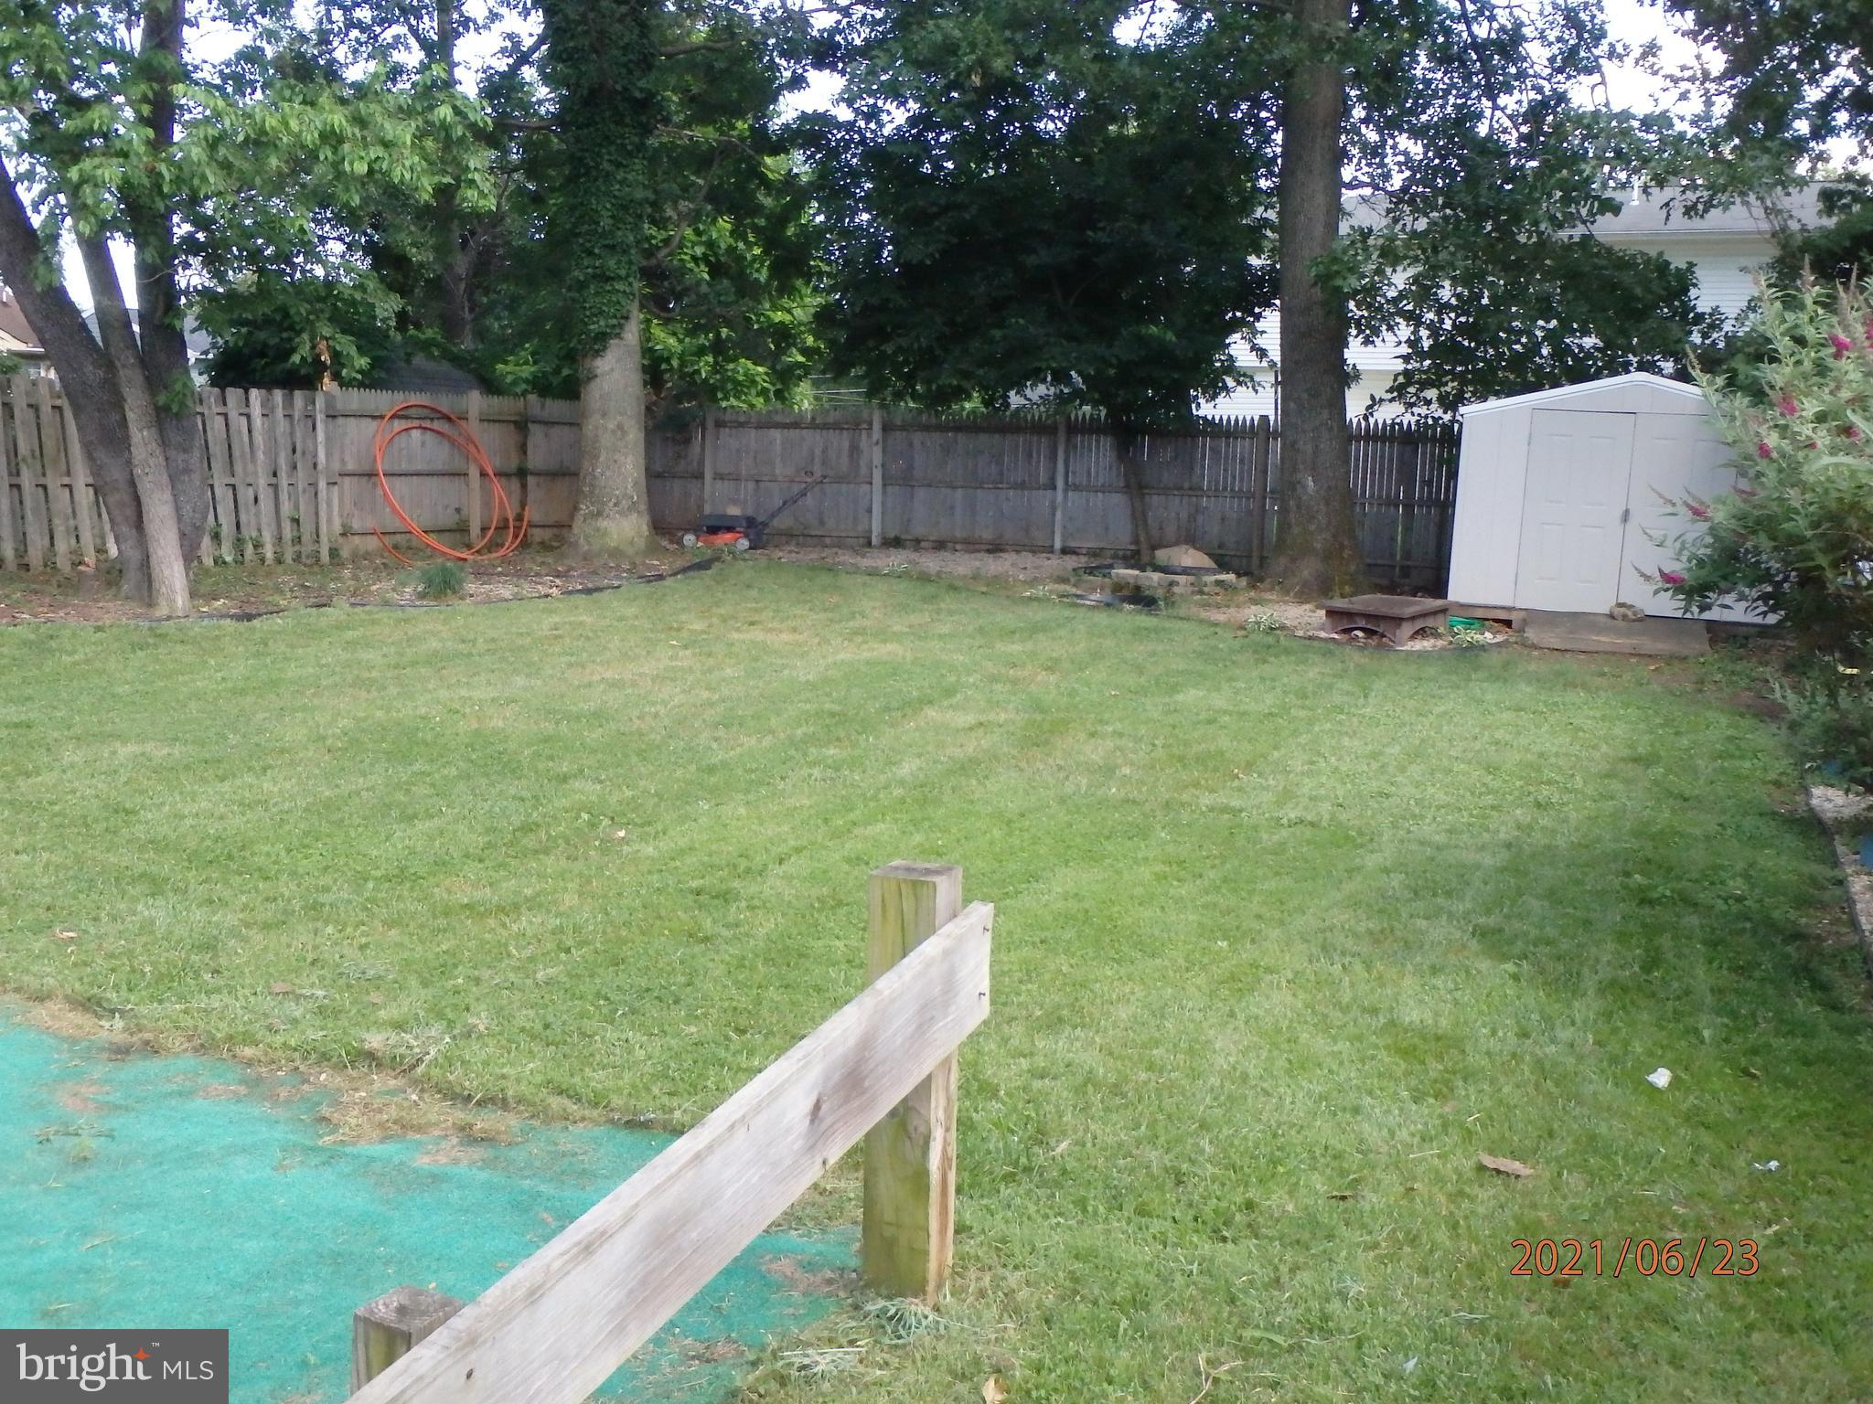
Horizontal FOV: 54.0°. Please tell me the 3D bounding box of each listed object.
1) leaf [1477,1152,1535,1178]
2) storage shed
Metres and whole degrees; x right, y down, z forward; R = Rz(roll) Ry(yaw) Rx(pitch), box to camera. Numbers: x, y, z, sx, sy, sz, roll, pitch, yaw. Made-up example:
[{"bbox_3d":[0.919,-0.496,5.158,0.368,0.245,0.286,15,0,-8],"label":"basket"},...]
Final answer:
[{"bbox_3d":[1.356,1.105,4.376,0.128,0.020,0.055,9,12,36],"label":"leaf"},{"bbox_3d":[6.841,-2.086,17.968,3.120,2.200,2.350,6,11,23],"label":"storage shed"}]

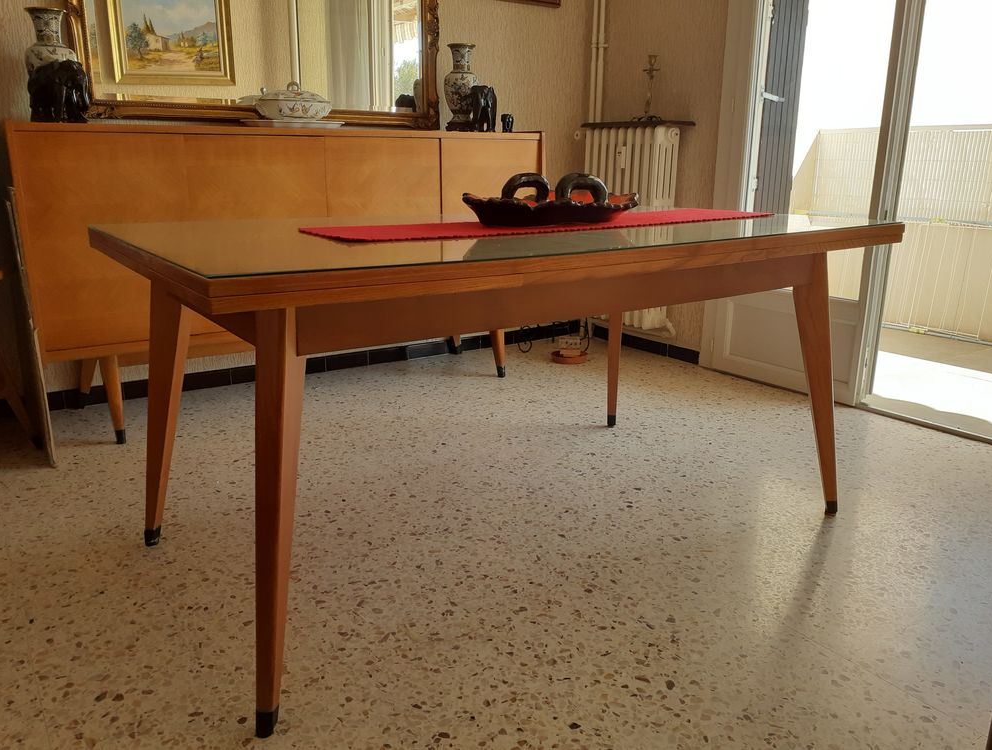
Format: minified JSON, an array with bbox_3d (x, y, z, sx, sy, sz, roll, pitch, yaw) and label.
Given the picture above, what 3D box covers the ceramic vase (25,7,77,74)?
[{"bbox_3d":[-1.391,-0.969,2.457,0.138,0.351,0.138,-10,18,-31],"label":"ceramic vase"}]

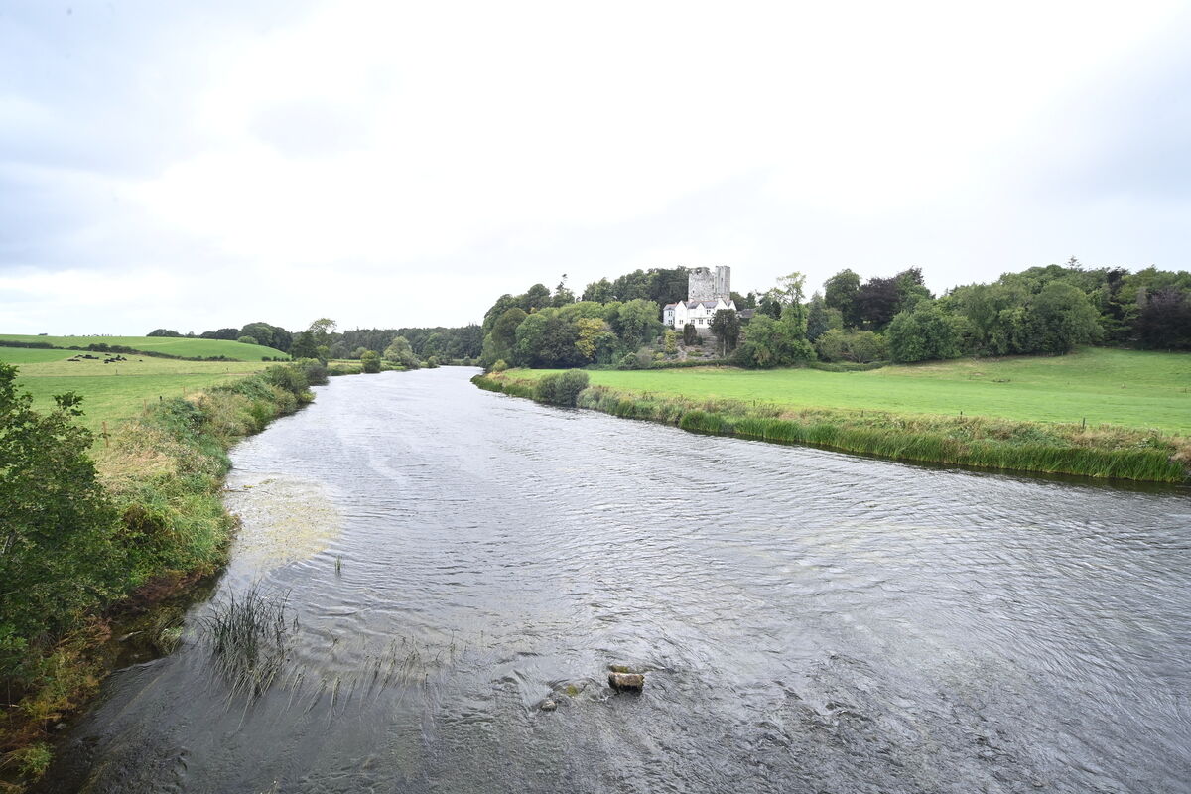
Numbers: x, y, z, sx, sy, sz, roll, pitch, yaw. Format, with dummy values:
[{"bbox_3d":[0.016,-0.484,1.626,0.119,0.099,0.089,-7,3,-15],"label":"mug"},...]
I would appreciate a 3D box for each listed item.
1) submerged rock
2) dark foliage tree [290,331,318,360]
[{"bbox_3d":[0.606,5.531,10.900,0.700,0.270,0.320,0,4,-3],"label":"submerged rock"},{"bbox_3d":[-111.370,-19.542,215.000,10.200,12.000,10.200,-2,5,-27],"label":"dark foliage tree"}]

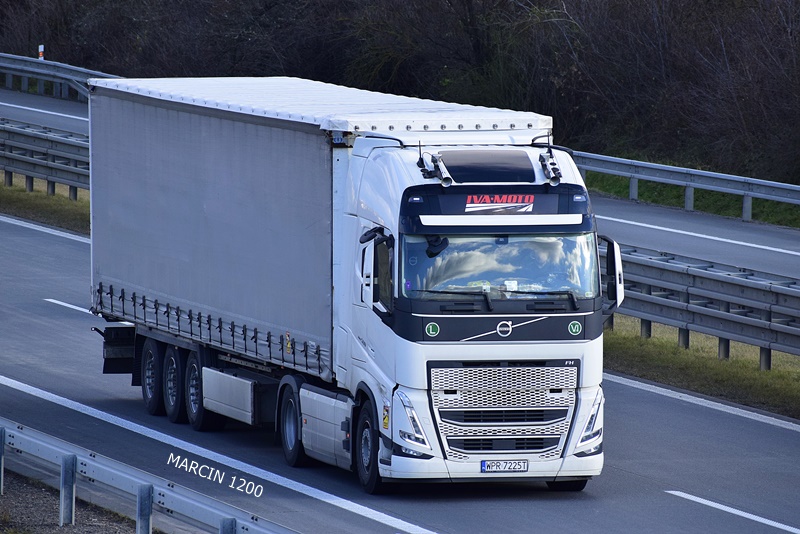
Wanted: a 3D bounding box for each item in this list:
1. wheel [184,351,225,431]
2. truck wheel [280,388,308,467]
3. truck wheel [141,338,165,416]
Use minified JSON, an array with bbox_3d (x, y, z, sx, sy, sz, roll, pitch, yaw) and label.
[{"bbox_3d":[-2.354,1.486,89.461,0.365,1.040,1.040,-1,3,-14],"label":"wheel"},{"bbox_3d":[-1.121,1.796,84.426,0.340,1.000,1.000,-1,3,-14],"label":"truck wheel"},{"bbox_3d":[-2.981,1.339,91.997,0.365,1.040,1.040,-1,3,-14],"label":"truck wheel"}]

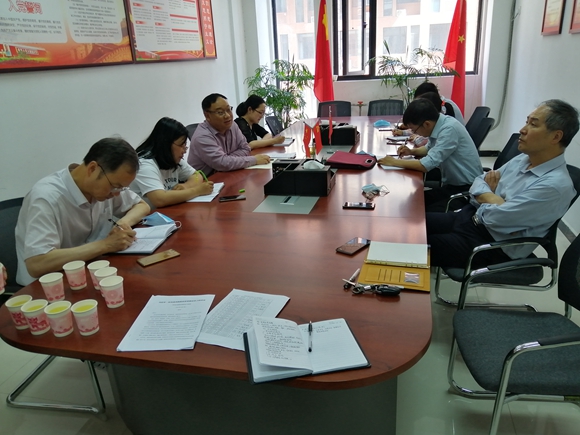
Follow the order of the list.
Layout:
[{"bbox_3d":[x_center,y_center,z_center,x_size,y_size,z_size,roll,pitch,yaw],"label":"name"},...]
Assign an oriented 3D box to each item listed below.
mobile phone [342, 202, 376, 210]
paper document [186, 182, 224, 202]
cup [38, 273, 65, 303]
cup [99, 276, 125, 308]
[{"bbox_3d":[0.352,-0.060,2.220,0.155,0.009,0.075,2,21,15],"label":"mobile phone"},{"bbox_3d":[-0.539,-0.156,2.625,0.240,0.012,0.370,-1,20,6],"label":"paper document"},{"bbox_3d":[-0.799,0.239,1.475,0.073,0.084,0.073,-3,20,1],"label":"cup"},{"bbox_3d":[-0.577,0.246,1.426,0.073,0.084,0.073,-3,20,0],"label":"cup"}]

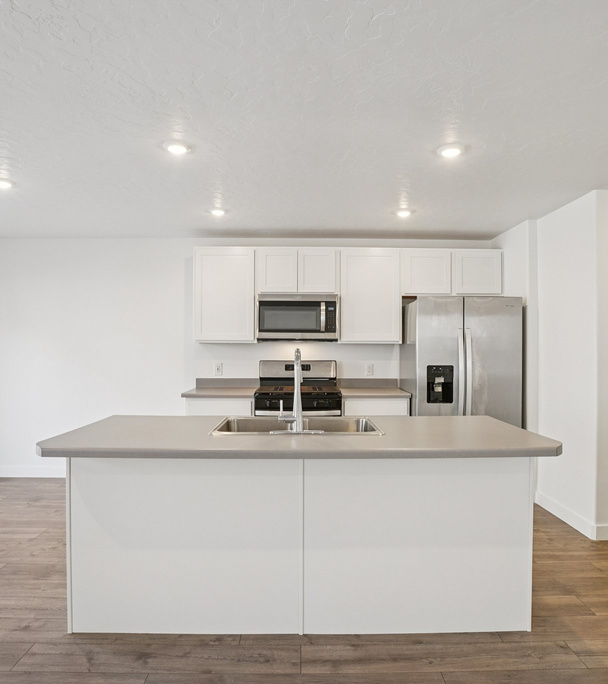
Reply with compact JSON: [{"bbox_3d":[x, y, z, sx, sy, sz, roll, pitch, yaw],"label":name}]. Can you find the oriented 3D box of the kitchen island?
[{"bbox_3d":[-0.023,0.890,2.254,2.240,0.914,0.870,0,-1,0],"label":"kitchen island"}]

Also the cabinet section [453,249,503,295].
[{"bbox_3d":[1.669,-0.660,4.493,0.484,0.455,0.324,0,0,-1],"label":"cabinet section"}]

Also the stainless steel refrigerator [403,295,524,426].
[{"bbox_3d":[1.365,0.501,4.157,0.874,1.745,0.820,0,-1,0],"label":"stainless steel refrigerator"}]

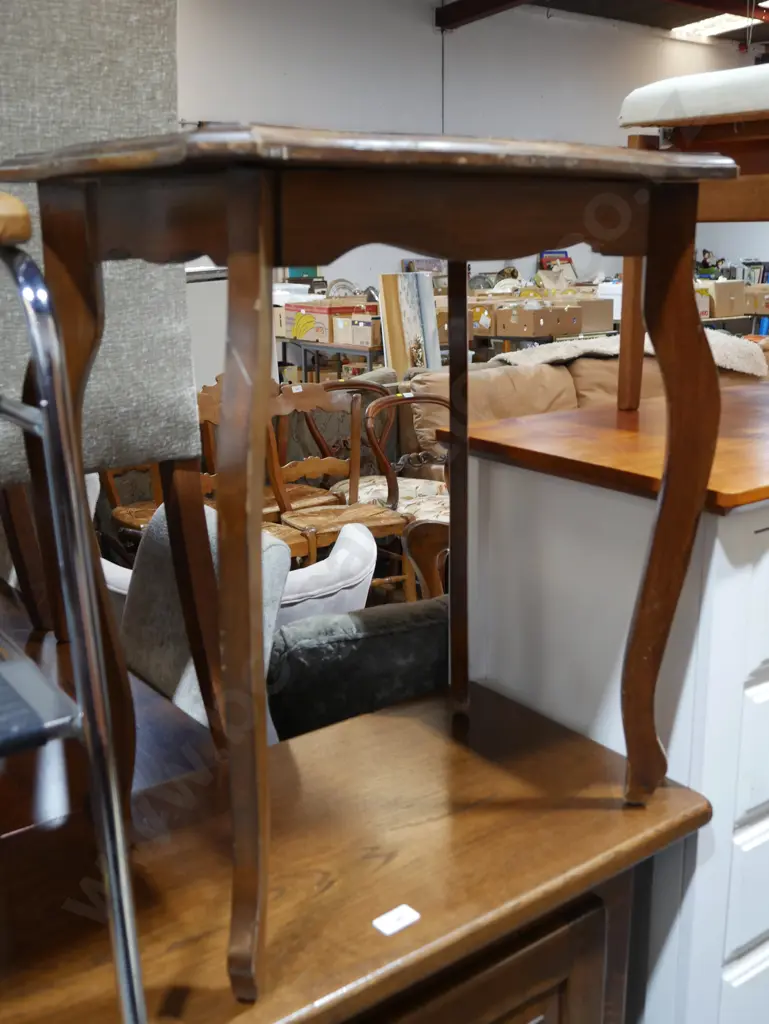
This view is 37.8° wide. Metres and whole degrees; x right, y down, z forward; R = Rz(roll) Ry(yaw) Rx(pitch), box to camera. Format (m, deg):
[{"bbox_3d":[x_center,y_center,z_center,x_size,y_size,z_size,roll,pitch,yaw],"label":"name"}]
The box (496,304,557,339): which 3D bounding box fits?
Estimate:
[{"bbox_3d":[1.213,-1.499,8.802,0.520,0.210,0.390,-11,17,-36],"label":"box"}]

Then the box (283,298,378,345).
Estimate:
[{"bbox_3d":[-0.382,-1.373,8.120,0.441,0.245,0.521,-12,19,-38],"label":"box"}]

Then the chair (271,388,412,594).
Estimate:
[{"bbox_3d":[-0.190,-0.010,4.449,0.455,0.920,0.460,-8,15,-27],"label":"chair"}]

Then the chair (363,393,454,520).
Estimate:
[{"bbox_3d":[0.255,0.013,4.484,0.470,0.870,0.520,-10,17,-31],"label":"chair"}]

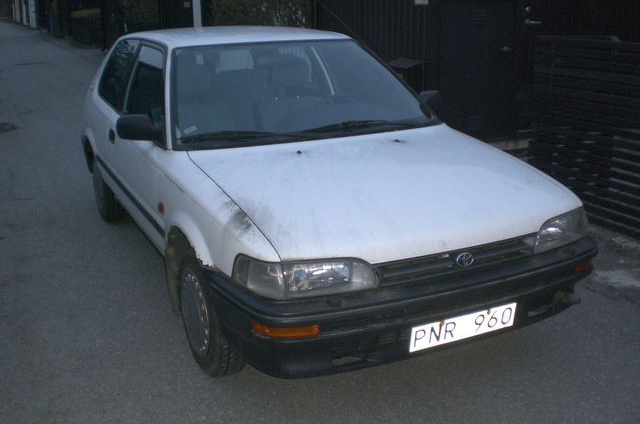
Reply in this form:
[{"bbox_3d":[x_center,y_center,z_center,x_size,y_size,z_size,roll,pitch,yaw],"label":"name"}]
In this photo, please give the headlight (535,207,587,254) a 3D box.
[{"bbox_3d":[0.973,0.039,2.888,0.450,0.135,0.220,-12,21,-32],"label":"headlight"}]

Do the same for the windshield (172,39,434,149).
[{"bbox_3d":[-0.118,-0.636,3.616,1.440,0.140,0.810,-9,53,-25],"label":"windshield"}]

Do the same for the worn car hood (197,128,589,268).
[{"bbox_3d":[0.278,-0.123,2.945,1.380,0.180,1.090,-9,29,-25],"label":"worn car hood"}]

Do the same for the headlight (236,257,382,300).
[{"bbox_3d":[-0.057,0.202,2.403,0.450,0.135,0.220,-6,18,-17],"label":"headlight"}]

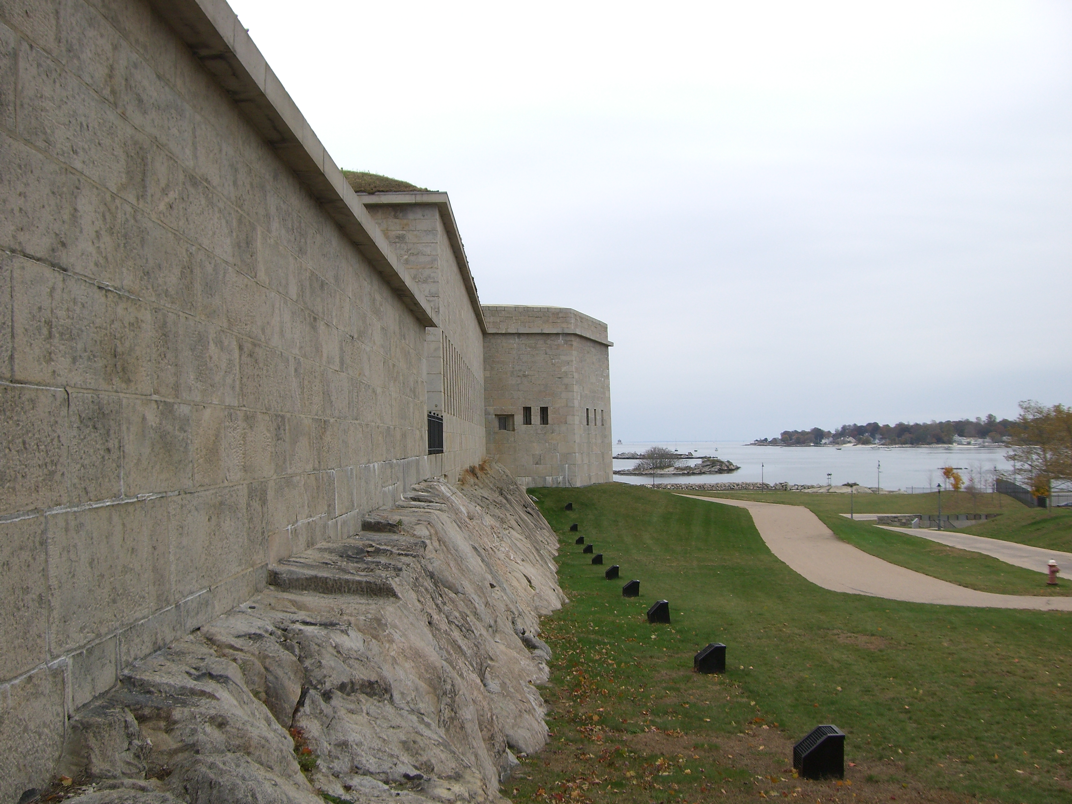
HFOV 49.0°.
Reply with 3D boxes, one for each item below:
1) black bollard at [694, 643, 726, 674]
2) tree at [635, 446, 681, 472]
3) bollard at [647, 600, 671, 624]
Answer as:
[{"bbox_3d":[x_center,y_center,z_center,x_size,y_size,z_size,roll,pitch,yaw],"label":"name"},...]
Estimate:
[{"bbox_3d":[3.027,4.440,20.400,0.460,0.470,0.430,0,-2,-4],"label":"black bollard"},{"bbox_3d":[40.903,19.116,395.000,15.500,8.600,13.000,0,-2,0],"label":"tree"},{"bbox_3d":[2.878,4.911,27.600,0.460,0.470,0.430,0,-2,-4],"label":"bollard"}]

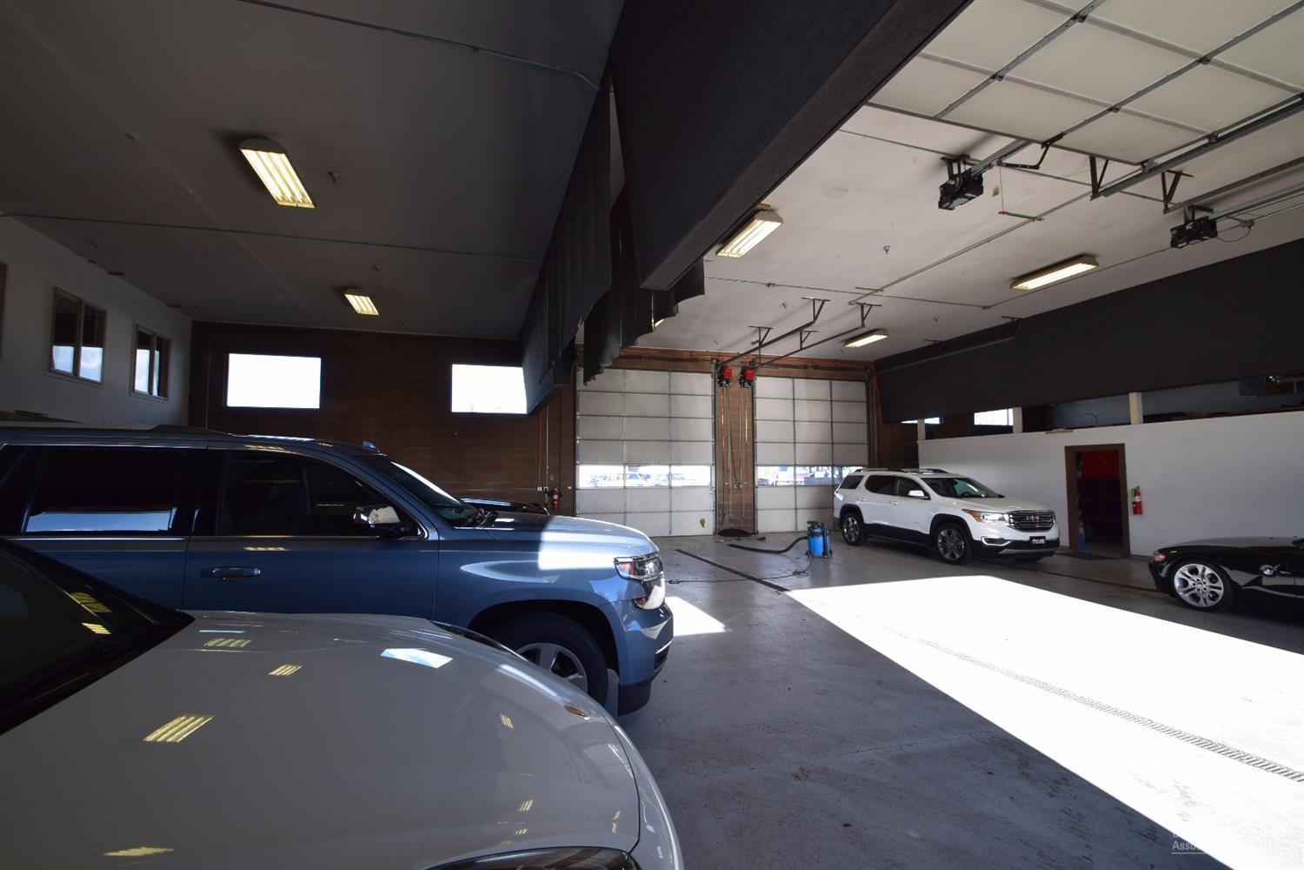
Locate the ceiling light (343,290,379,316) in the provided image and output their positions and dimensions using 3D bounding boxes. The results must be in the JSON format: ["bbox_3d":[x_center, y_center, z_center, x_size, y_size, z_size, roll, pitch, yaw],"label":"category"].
[{"bbox_3d":[-5.409,-2.487,10.186,0.400,0.140,1.180,1,-4,-18],"label":"ceiling light"}]

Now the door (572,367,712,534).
[{"bbox_3d":[-0.083,0.480,14.226,3.806,4.317,0.080,1,-4,-18],"label":"door"}]

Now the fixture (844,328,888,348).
[{"bbox_3d":[5.315,-2.382,13.492,0.400,0.140,1.180,1,-4,-18],"label":"fixture"}]

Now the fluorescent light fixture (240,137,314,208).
[{"bbox_3d":[-3.984,-2.788,5.846,0.400,0.140,1.180,1,-4,-18],"label":"fluorescent light fixture"}]

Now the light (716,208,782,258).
[{"bbox_3d":[1.310,-2.738,7.462,0.400,0.140,1.180,1,-4,-18],"label":"light"}]

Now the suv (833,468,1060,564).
[{"bbox_3d":[5.941,1.614,11.655,1.950,1.720,4.920,0,-4,-16],"label":"suv"}]

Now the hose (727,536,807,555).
[{"bbox_3d":[2.295,2.278,11.562,0.382,0.400,2.231,2,-5,-38],"label":"hose"}]

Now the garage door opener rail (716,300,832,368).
[{"bbox_3d":[2.509,-2.210,12.540,0.600,0.520,4.400,1,-4,-18],"label":"garage door opener rail"}]

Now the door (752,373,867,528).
[{"bbox_3d":[4.692,0.565,15.781,3.802,4.402,0.080,1,-4,-18],"label":"door"}]

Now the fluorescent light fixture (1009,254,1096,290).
[{"bbox_3d":[6.693,-2.689,9.073,0.400,0.140,1.180,1,-4,-18],"label":"fluorescent light fixture"}]

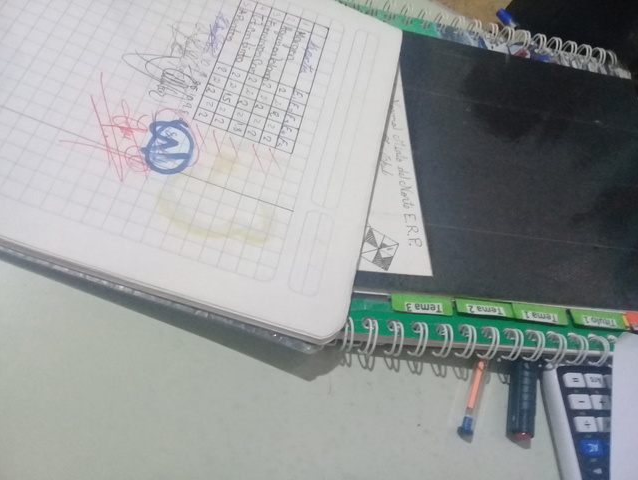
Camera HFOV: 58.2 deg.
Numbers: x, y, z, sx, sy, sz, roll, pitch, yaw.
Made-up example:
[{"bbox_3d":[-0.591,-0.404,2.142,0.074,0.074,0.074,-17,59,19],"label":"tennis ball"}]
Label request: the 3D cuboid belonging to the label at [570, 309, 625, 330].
[{"bbox_3d":[0.149,0.042,0.303,0.035,0.002,0.009,7,62,-16],"label":"label"}]

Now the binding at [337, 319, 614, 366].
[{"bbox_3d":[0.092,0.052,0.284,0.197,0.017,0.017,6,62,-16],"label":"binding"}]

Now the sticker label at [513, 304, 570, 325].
[{"bbox_3d":[0.114,0.038,0.293,0.033,0.002,0.009,8,61,-15],"label":"sticker label"}]

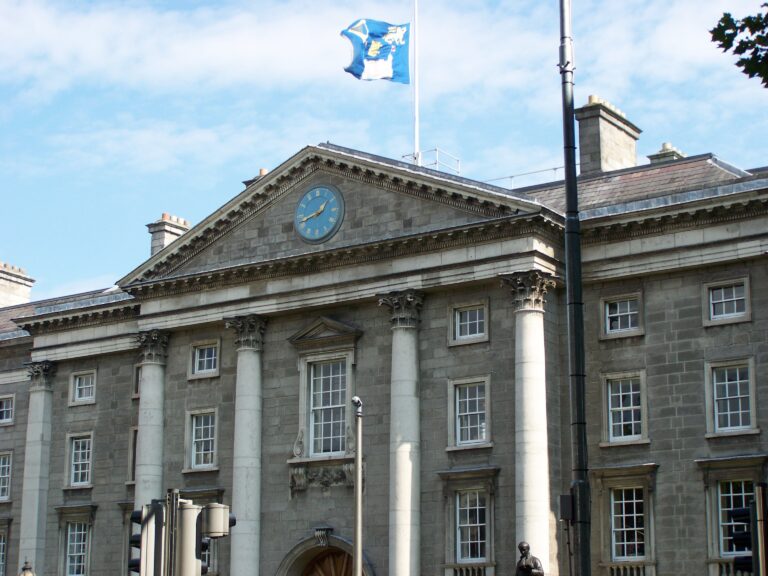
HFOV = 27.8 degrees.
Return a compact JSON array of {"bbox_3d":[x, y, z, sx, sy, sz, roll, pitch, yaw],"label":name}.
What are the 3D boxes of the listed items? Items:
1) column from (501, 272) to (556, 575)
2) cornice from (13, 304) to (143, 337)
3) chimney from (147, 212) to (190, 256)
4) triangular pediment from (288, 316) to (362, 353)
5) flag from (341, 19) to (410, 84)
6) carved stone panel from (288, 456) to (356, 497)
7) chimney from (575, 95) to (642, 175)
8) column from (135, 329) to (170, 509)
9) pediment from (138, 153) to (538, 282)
[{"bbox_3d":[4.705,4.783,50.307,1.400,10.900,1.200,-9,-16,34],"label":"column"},{"bbox_3d":[-12.615,1.351,65.960,8.400,0.900,0.900,-9,-16,34],"label":"cornice"},{"bbox_3d":[-9.178,-2.077,69.961,1.190,2.700,3.000,-9,-16,34],"label":"chimney"},{"bbox_3d":[-2.107,1.558,56.189,3.300,1.100,0.500,-9,-16,34],"label":"triangular pediment"},{"bbox_3d":[-0.330,-9.761,64.100,3.000,2.700,0.800,0,-13,0],"label":"flag"},{"bbox_3d":[-2.109,6.788,54.974,3.300,1.220,0.380,-9,-16,34],"label":"carved stone panel"},{"bbox_3d":[8.576,-5.464,58.986,1.100,3.700,3.490,-9,-16,34],"label":"chimney"},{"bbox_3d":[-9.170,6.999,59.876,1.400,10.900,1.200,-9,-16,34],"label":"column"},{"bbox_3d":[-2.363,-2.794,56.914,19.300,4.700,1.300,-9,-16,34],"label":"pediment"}]

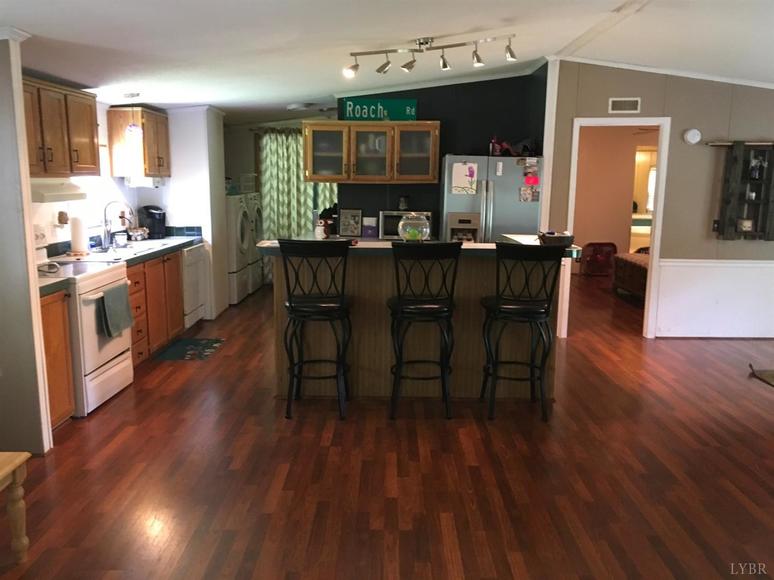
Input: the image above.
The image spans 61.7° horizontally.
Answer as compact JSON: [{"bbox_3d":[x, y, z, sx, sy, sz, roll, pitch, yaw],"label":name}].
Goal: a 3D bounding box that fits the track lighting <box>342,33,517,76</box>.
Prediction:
[{"bbox_3d":[0.301,-1.578,4.371,1.150,0.275,0.210,1,10,6],"label":"track lighting"}]

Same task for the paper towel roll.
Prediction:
[{"bbox_3d":[-2.449,-0.430,5.151,0.140,0.290,0.140,1,10,0],"label":"paper towel roll"}]

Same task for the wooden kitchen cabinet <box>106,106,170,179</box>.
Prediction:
[{"bbox_3d":[-2.409,-1.432,6.359,0.310,0.635,0.680,1,10,2],"label":"wooden kitchen cabinet"}]

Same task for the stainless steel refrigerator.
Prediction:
[{"bbox_3d":[1.006,-0.453,6.535,0.910,1.735,0.780,1,10,1],"label":"stainless steel refrigerator"}]

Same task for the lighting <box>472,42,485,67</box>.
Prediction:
[{"bbox_3d":[0.625,-1.606,4.423,0.085,0.155,0.090,-2,10,-13],"label":"lighting"}]

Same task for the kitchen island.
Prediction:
[{"bbox_3d":[0.220,0.171,4.859,2.160,1.080,1.000,1,10,1],"label":"kitchen island"}]

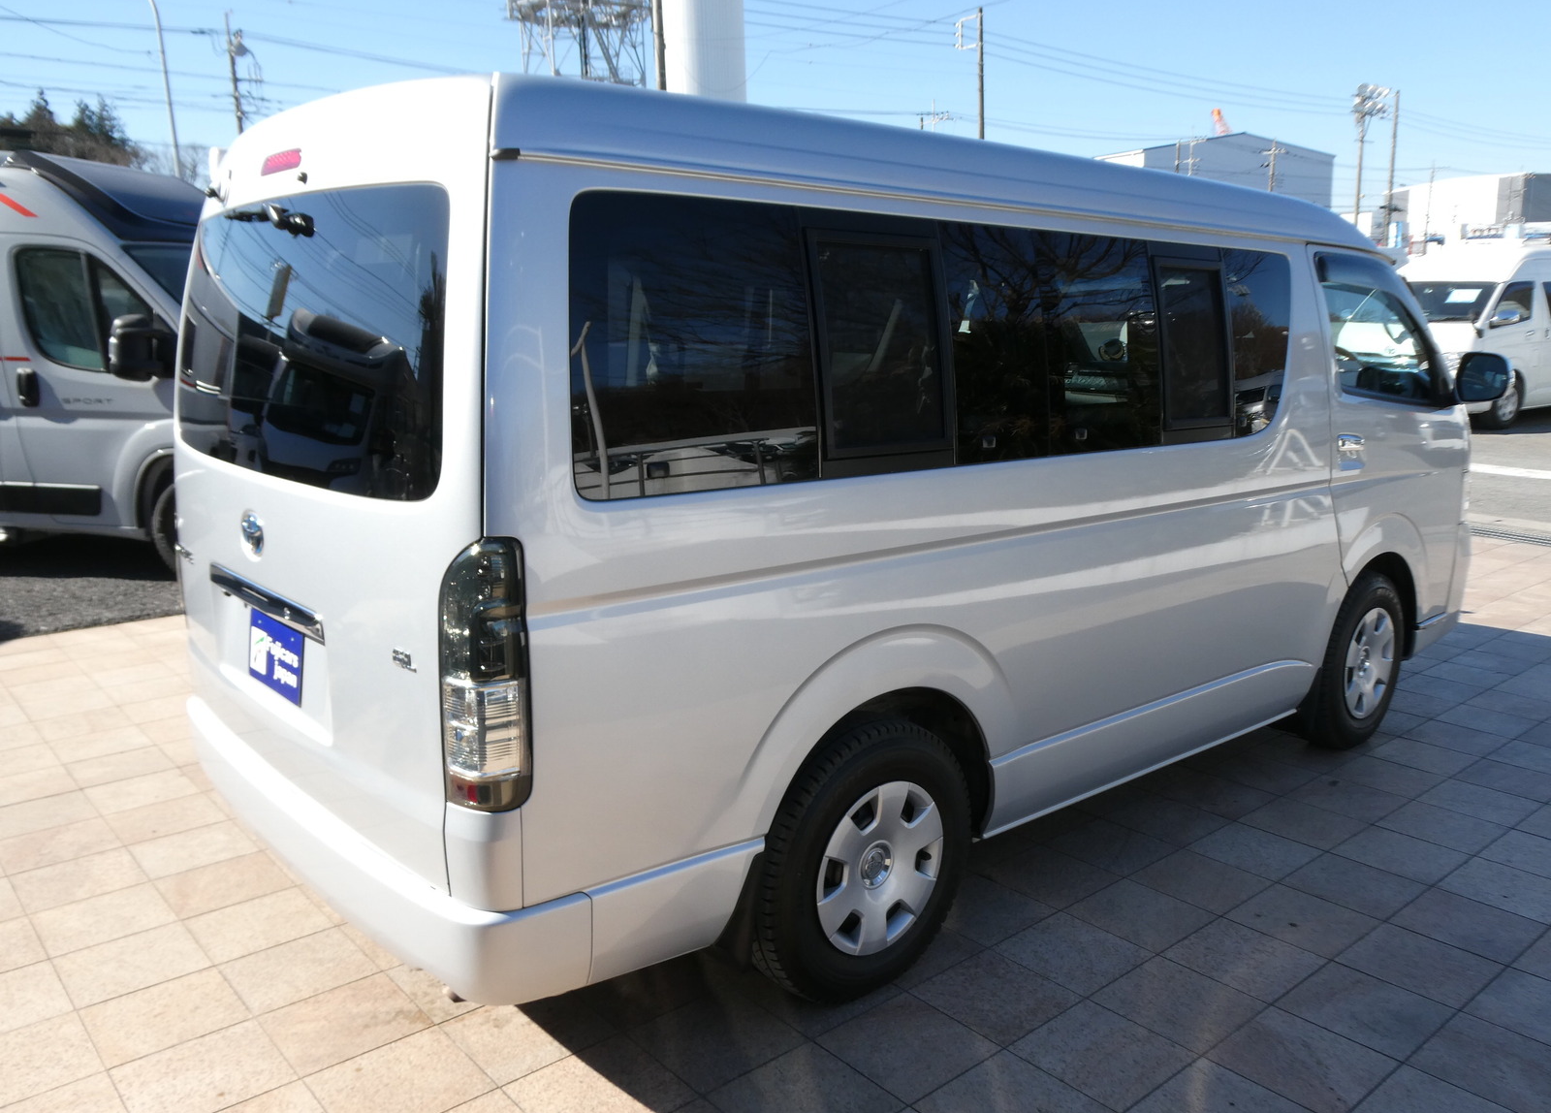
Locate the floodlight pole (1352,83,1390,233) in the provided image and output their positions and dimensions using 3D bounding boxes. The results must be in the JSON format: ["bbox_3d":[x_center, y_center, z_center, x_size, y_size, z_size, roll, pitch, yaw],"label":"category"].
[{"bbox_3d":[33.250,-19.265,66.397,1.200,14.500,2.100,-11,15,-43],"label":"floodlight pole"}]

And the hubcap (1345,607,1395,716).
[{"bbox_3d":[2.211,0.399,4.337,0.412,0.412,0.060,-9,14,-39],"label":"hubcap"}]

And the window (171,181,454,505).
[{"bbox_3d":[-1.085,-0.474,2.524,0.120,0.570,1.560,0,9,-41],"label":"window"}]

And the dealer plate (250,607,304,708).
[{"bbox_3d":[-1.105,0.216,2.575,0.015,0.165,0.335,-1,8,-41],"label":"dealer plate"}]

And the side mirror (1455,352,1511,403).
[{"bbox_3d":[2.666,-0.674,4.379,0.115,0.190,0.190,-9,14,-39],"label":"side mirror"}]

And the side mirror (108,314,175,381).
[{"bbox_3d":[-3.783,-1.239,6.940,0.190,0.390,0.270,3,11,14],"label":"side mirror"}]

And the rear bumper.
[{"bbox_3d":[-1.060,0.591,2.753,0.310,0.250,1.880,-9,14,-39],"label":"rear bumper"}]

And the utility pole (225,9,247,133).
[{"bbox_3d":[-21.694,-14.924,48.370,0.900,14.300,0.700,-6,12,-25],"label":"utility pole"}]

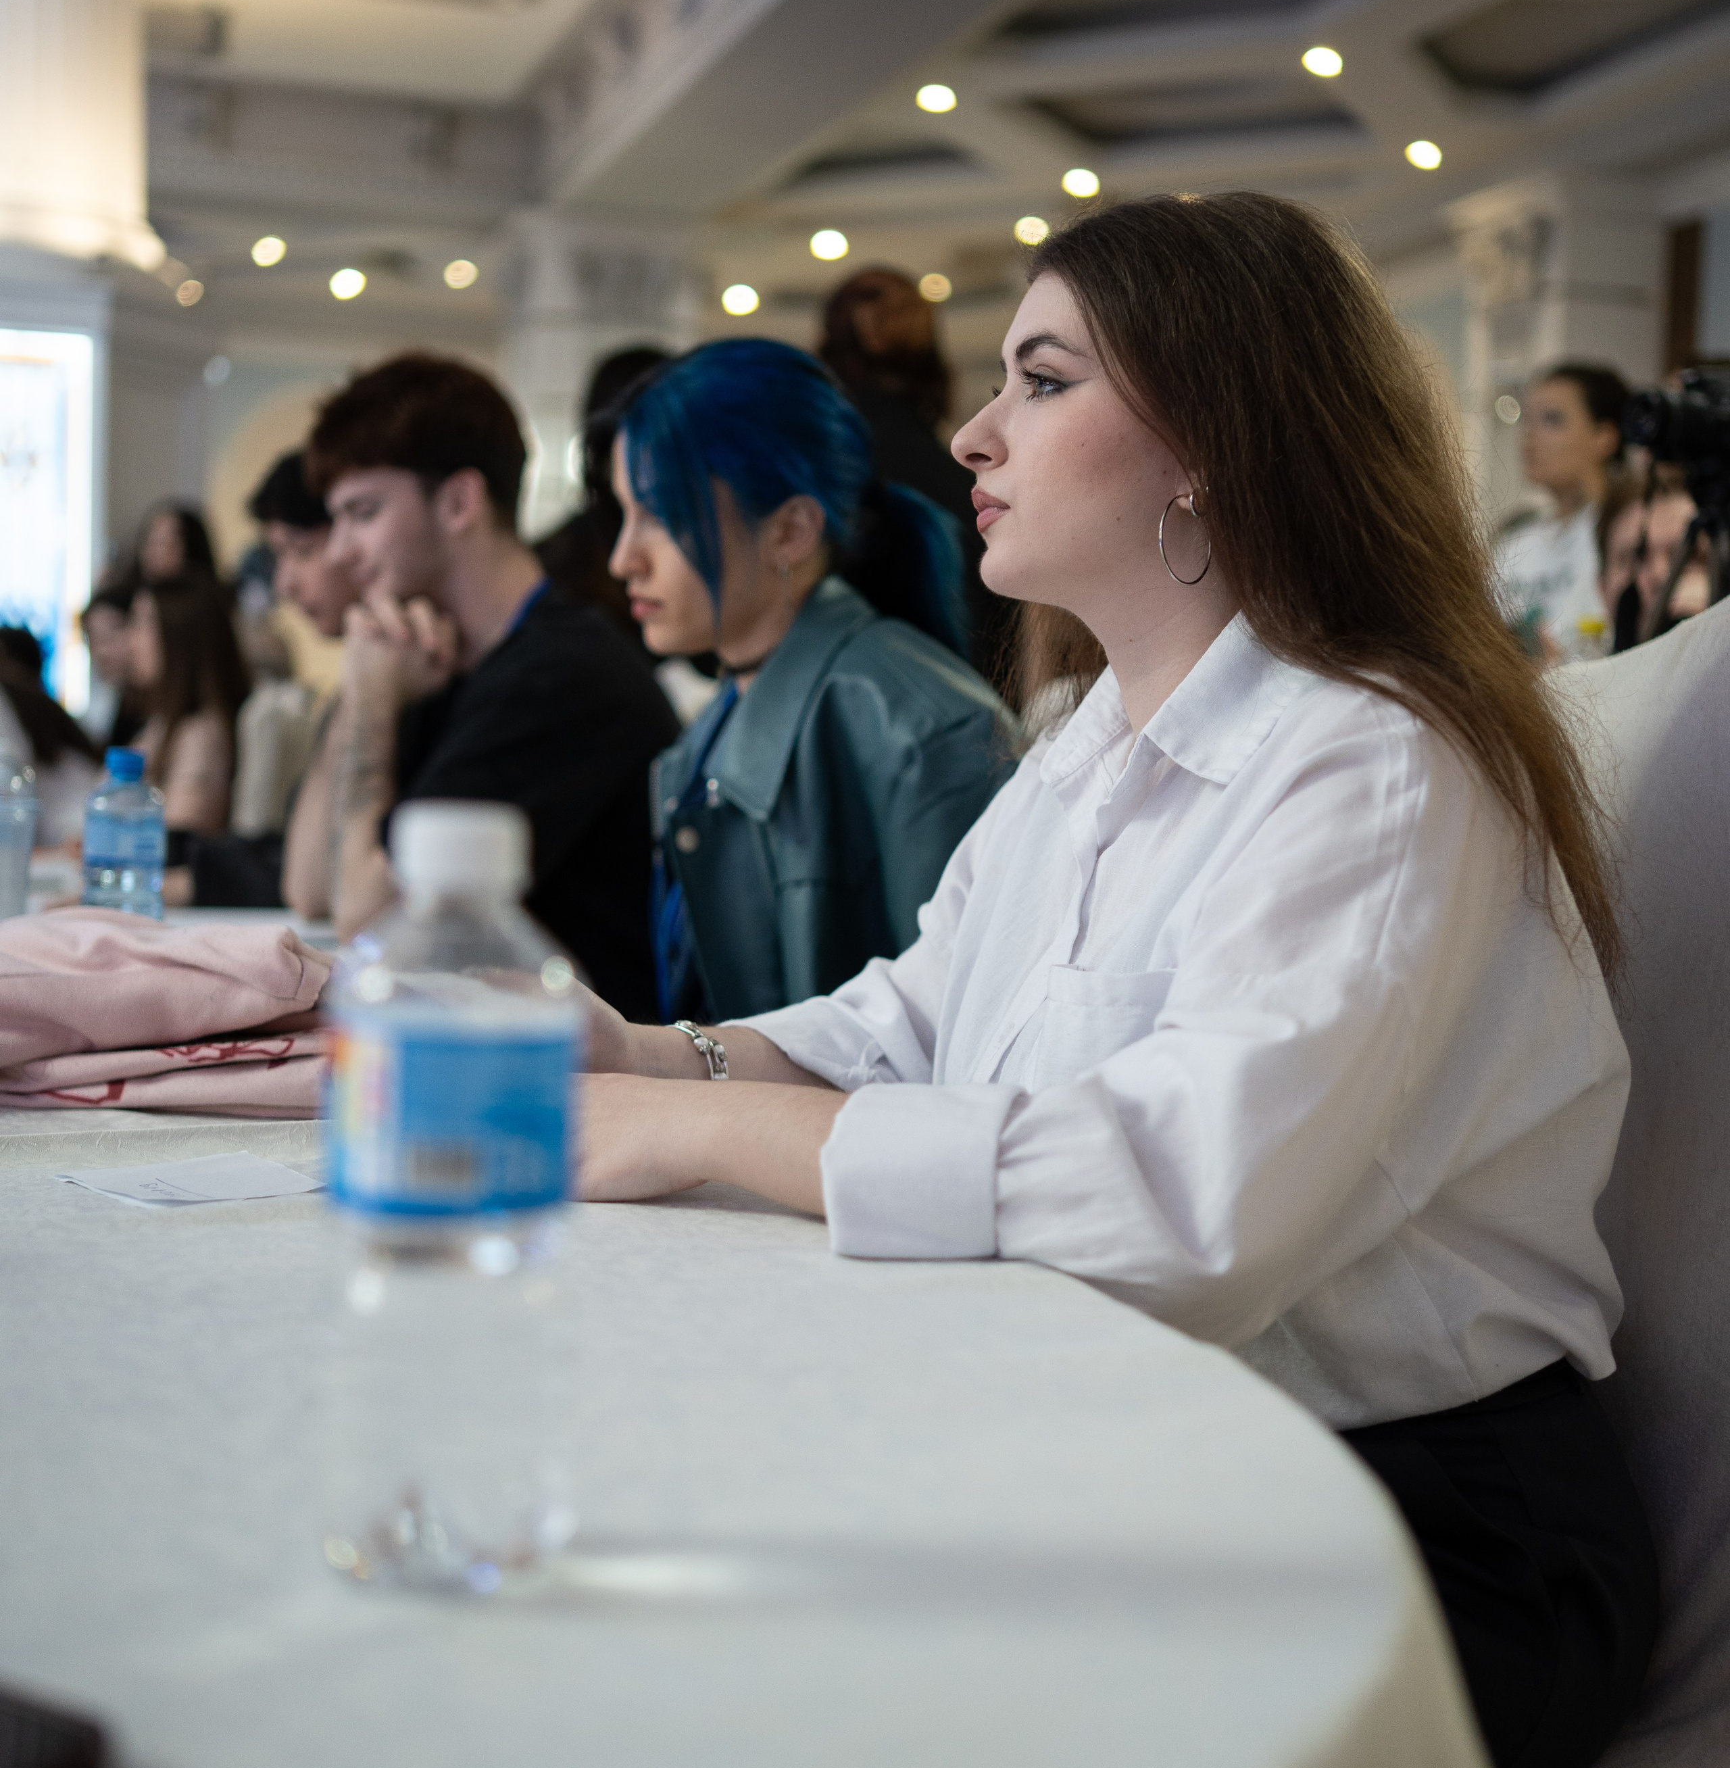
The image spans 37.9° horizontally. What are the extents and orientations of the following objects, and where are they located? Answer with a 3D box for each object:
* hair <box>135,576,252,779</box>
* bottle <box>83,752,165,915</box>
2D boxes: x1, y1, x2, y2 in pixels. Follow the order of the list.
[{"bbox_3d":[-1.190,-0.365,4.500,0.220,0.380,0.230,-1,4,-20],"label":"hair"},{"bbox_3d":[-0.590,-0.004,2.010,0.065,0.207,0.065,2,4,18],"label":"bottle"}]

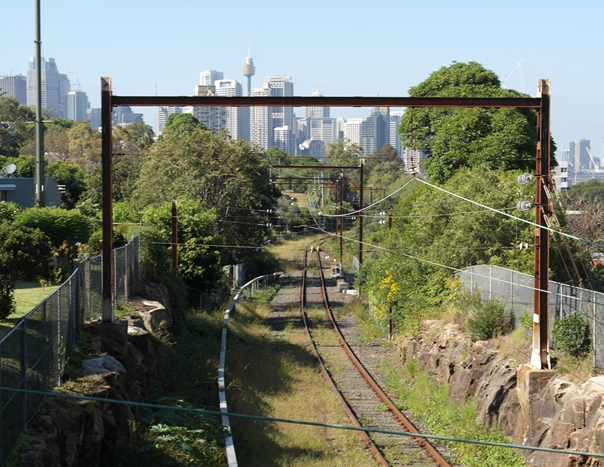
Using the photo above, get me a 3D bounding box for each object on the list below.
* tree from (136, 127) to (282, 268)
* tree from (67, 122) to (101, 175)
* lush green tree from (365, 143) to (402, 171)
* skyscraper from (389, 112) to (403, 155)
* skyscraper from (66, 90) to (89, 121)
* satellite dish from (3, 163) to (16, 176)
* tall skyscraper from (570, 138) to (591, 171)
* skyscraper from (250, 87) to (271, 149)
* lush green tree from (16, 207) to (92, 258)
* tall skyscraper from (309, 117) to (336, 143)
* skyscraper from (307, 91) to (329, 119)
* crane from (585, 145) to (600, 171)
[{"bbox_3d":[-6.563,-2.292,104.000,10.000,10.560,9.500,0,3,-4],"label":"tree"},{"bbox_3d":[-27.311,-10.380,187.756,5.200,7.600,5.000,0,2,0],"label":"tree"},{"bbox_3d":[13.690,-12.522,250.000,6.180,5.340,6.000,0,3,3],"label":"lush green tree"},{"bbox_3d":[231.034,-227.327,3700.000,34.590,153.200,35.000,0,3,4],"label":"skyscraper"},{"bbox_3d":[-449.780,-206.358,3000.000,44.080,160.280,42.000,0,3,-8],"label":"skyscraper"},{"bbox_3d":[-17.830,-3.874,91.193,0.820,0.900,0.600,2,3,32],"label":"satellite dish"},{"bbox_3d":[929.110,-263.791,5000.000,68.450,106.850,50.000,0,3,11],"label":"tall skyscraper"},{"bbox_3d":[-70.368,-174.059,2533.948,29.000,145.000,26.000,1,3,17],"label":"skyscraper"},{"bbox_3d":[-10.082,0.081,61.000,3.100,2.360,2.800,0,3,-9],"label":"lush green tree"},{"bbox_3d":[45.942,-185.207,3194.709,50.000,125.000,34.000,1,3,17],"label":"tall skyscraper"},{"bbox_3d":[38.678,-243.054,3612.770,43.000,200.000,46.000,1,3,17],"label":"skyscraper"},{"bbox_3d":[582.009,-150.260,3000.000,32.060,48.080,9.000,0,3,0],"label":"crane"}]

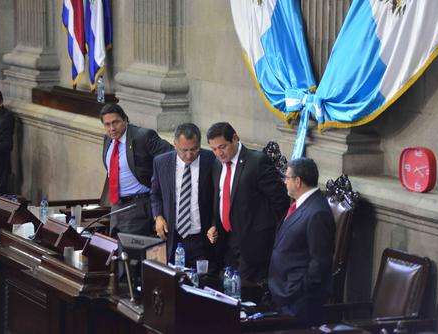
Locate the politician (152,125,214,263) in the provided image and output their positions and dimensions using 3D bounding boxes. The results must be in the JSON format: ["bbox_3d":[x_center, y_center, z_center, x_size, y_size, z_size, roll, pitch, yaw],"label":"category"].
[{"bbox_3d":[-0.248,0.524,13.610,0.520,1.660,0.380,1,8,8],"label":"politician"}]

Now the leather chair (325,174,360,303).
[{"bbox_3d":[0.466,0.778,11.641,0.660,1.420,0.630,-3,7,-24],"label":"leather chair"}]

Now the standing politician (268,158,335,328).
[{"bbox_3d":[0.503,0.775,11.398,0.370,1.670,0.490,-2,7,-16],"label":"standing politician"}]

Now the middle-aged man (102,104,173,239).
[{"bbox_3d":[-0.583,0.397,13.802,0.570,1.740,0.400,6,9,41],"label":"middle-aged man"}]

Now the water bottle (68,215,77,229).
[{"bbox_3d":[-1.045,0.461,13.414,0.066,0.240,0.066,-3,7,-24],"label":"water bottle"}]

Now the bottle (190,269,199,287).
[{"bbox_3d":[-0.158,0.761,12.213,0.064,0.190,0.064,0,8,0],"label":"bottle"}]

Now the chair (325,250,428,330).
[{"bbox_3d":[0.863,1.054,11.015,0.640,1.060,0.590,-3,7,-24],"label":"chair"}]

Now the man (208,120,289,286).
[{"bbox_3d":[0.184,0.555,13.112,0.560,1.700,0.400,6,10,38],"label":"man"}]

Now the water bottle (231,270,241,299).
[{"bbox_3d":[0.117,0.774,12.213,0.064,0.190,0.064,6,10,40],"label":"water bottle"}]

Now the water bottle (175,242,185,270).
[{"bbox_3d":[-0.261,0.615,12.713,0.065,0.195,0.065,0,8,0],"label":"water bottle"}]

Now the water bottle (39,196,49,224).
[{"bbox_3d":[-1.345,0.341,14.464,0.066,0.240,0.066,-3,7,-24],"label":"water bottle"}]

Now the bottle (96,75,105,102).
[{"bbox_3d":[-1.090,-0.721,17.300,0.067,0.248,0.067,-3,7,-24],"label":"bottle"}]

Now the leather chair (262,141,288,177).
[{"bbox_3d":[0.223,0.522,13.793,0.680,1.400,0.660,-4,9,-30],"label":"leather chair"}]

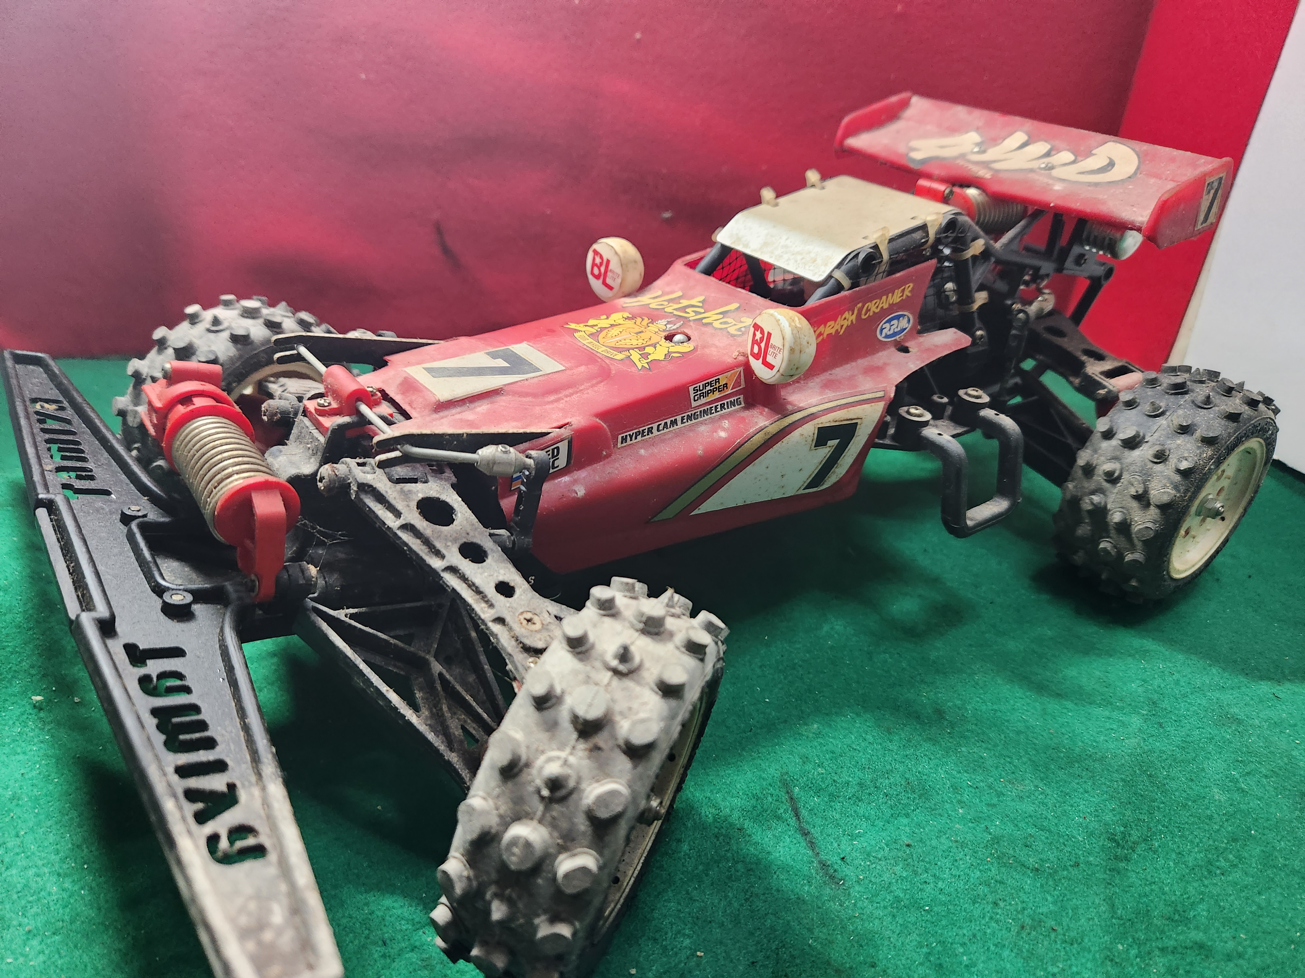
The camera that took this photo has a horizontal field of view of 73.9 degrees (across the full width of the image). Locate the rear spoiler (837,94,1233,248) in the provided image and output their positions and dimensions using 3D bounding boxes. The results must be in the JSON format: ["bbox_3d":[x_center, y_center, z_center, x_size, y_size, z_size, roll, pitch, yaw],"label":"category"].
[{"bbox_3d":[0.145,-0.130,0.344,0.064,0.029,0.141,-18,39,-34],"label":"rear spoiler"}]

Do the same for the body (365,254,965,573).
[{"bbox_3d":[0.005,-0.041,0.274,0.202,0.076,0.102,-15,37,-37],"label":"body"}]

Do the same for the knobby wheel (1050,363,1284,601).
[{"bbox_3d":[0.189,-0.002,0.320,0.084,0.084,0.043,-16,36,-32],"label":"knobby wheel"}]

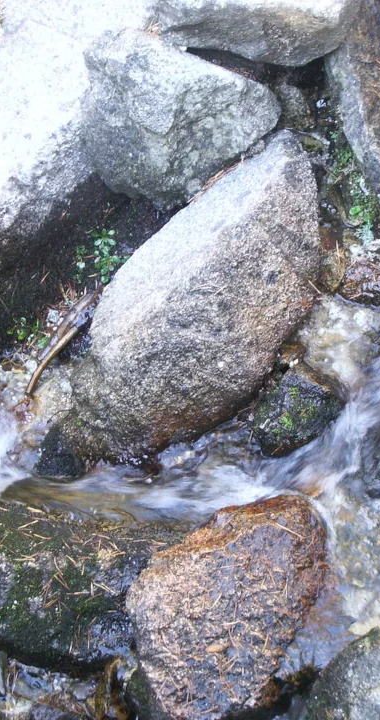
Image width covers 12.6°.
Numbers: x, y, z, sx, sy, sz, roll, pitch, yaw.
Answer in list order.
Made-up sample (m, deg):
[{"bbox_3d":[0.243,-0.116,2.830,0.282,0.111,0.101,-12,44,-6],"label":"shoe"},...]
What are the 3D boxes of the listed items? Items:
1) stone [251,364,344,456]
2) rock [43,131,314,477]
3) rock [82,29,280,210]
[{"bbox_3d":[0.191,0.087,3.020,0.155,0.135,0.140,-13,43,-15],"label":"stone"},{"bbox_3d":[-0.005,-0.095,3.050,0.300,0.350,0.650,29,67,29],"label":"rock"},{"bbox_3d":[-0.014,-0.406,2.900,0.340,0.280,0.290,-3,44,-4],"label":"rock"}]

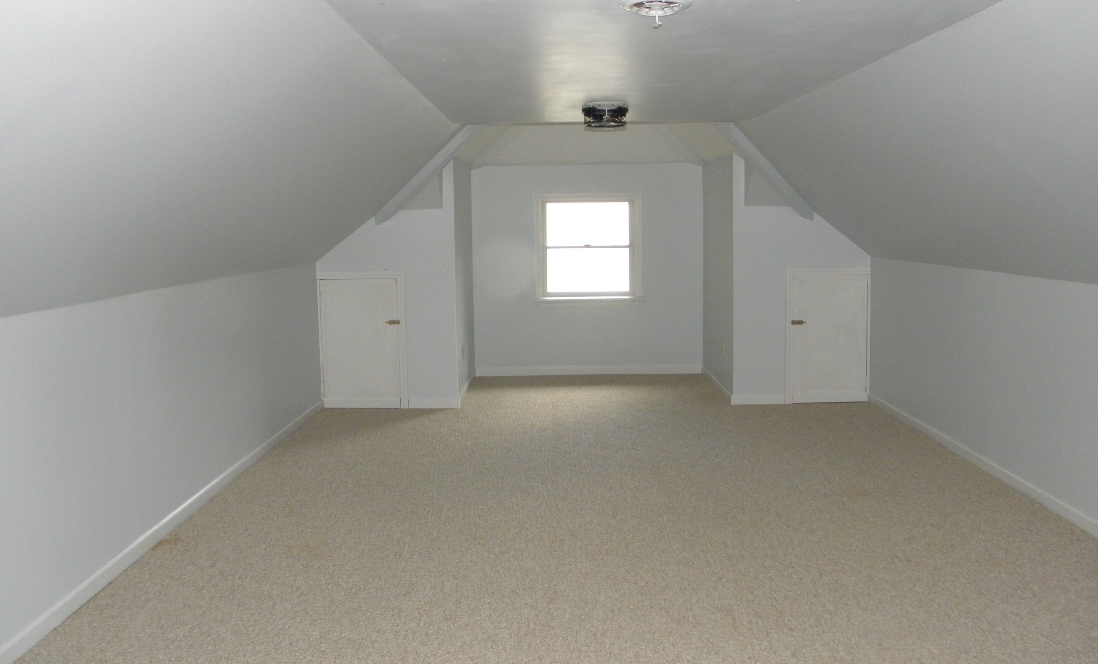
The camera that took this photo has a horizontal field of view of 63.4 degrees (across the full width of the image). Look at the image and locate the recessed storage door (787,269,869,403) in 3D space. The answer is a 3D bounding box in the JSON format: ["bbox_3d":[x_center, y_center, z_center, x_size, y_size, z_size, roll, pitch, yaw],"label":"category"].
[{"bbox_3d":[2.300,0.033,7.359,0.701,1.130,0.050,-1,7,1],"label":"recessed storage door"}]

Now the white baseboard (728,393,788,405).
[{"bbox_3d":[1.746,0.559,7.423,0.453,0.086,0.016,-1,7,1],"label":"white baseboard"}]

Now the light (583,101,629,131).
[{"bbox_3d":[0.319,-1.222,4.999,0.267,0.110,0.267,-1,7,1],"label":"light"}]

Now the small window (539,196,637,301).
[{"bbox_3d":[0.385,-0.827,8.776,0.981,1.003,0.090,-1,7,1],"label":"small window"}]

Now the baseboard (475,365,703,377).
[{"bbox_3d":[0.405,0.387,8.922,2.277,0.088,0.016,-1,7,1],"label":"baseboard"}]

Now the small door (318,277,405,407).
[{"bbox_3d":[-1.542,0.089,7.396,0.711,1.108,0.050,-1,7,1],"label":"small door"}]

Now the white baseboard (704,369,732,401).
[{"bbox_3d":[1.526,0.468,8.160,0.016,0.088,1.498,-1,7,1],"label":"white baseboard"}]

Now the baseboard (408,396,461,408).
[{"bbox_3d":[-0.959,0.593,7.448,0.434,0.086,0.016,-1,7,1],"label":"baseboard"}]

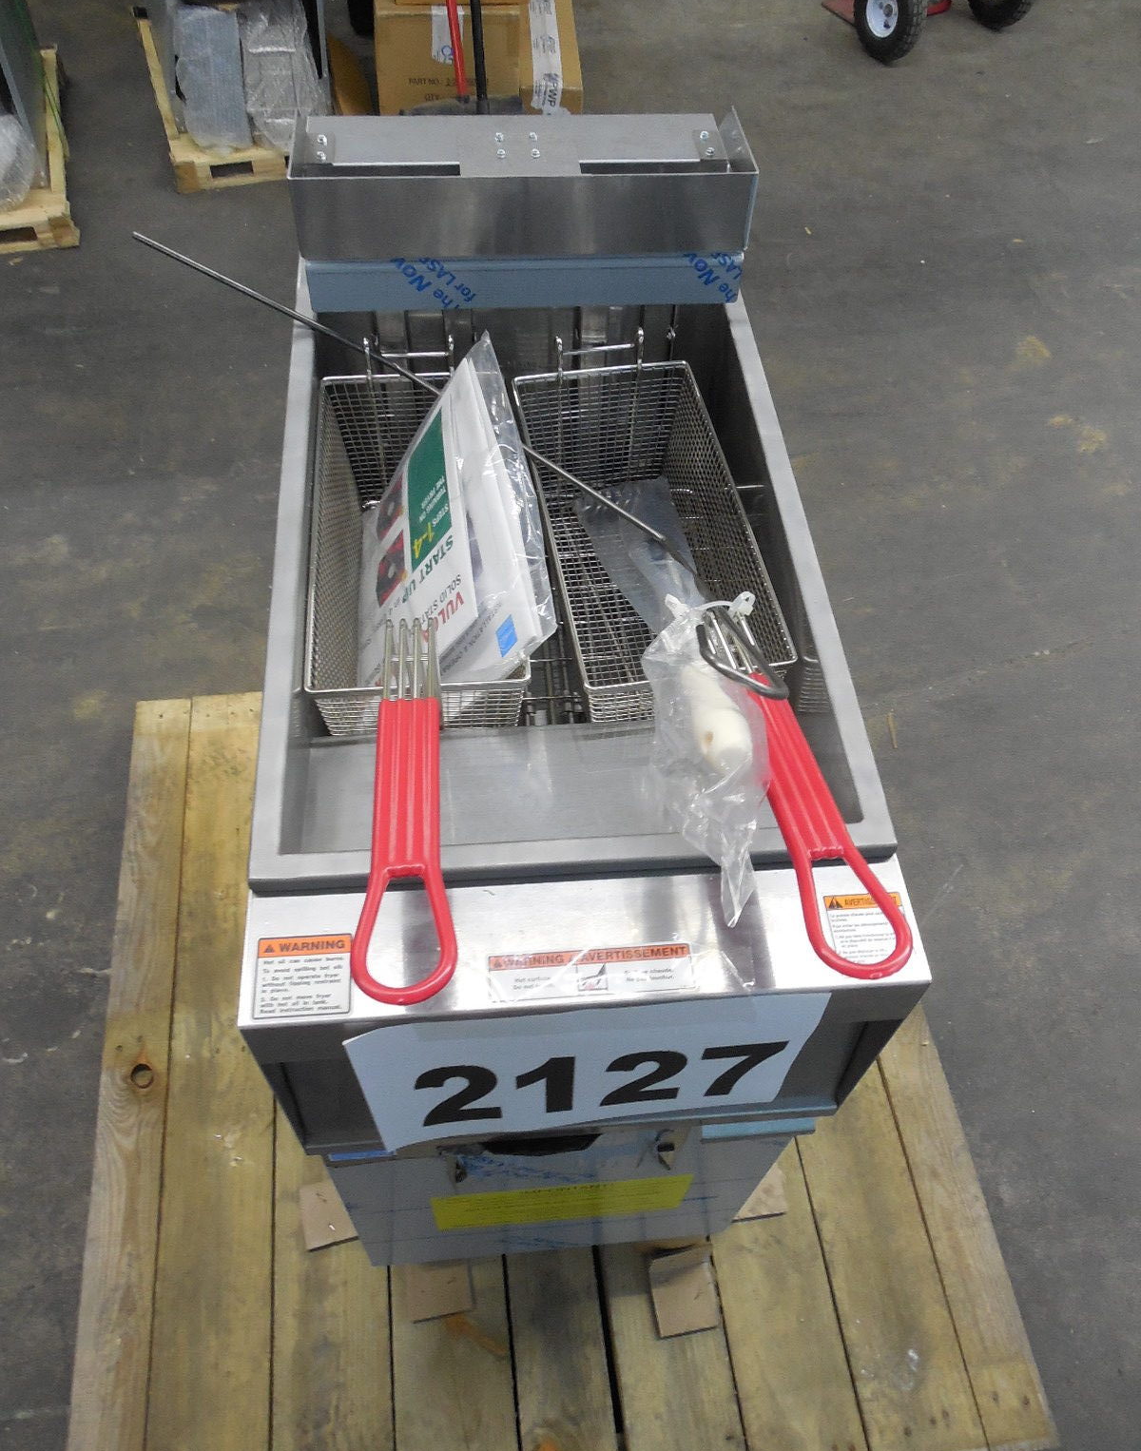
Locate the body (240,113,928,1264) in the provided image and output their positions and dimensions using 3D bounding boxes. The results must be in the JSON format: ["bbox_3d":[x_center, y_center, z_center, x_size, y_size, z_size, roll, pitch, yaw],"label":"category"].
[{"bbox_3d":[-0.034,0.044,1.149,0.396,0.945,0.805,-3,56,-5],"label":"body"}]

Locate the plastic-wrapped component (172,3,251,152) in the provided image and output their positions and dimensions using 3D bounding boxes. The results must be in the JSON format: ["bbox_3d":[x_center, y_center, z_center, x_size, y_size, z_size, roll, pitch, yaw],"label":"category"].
[{"bbox_3d":[-0.888,-1.611,2.734,0.150,0.280,0.110,-14,57,-12],"label":"plastic-wrapped component"}]

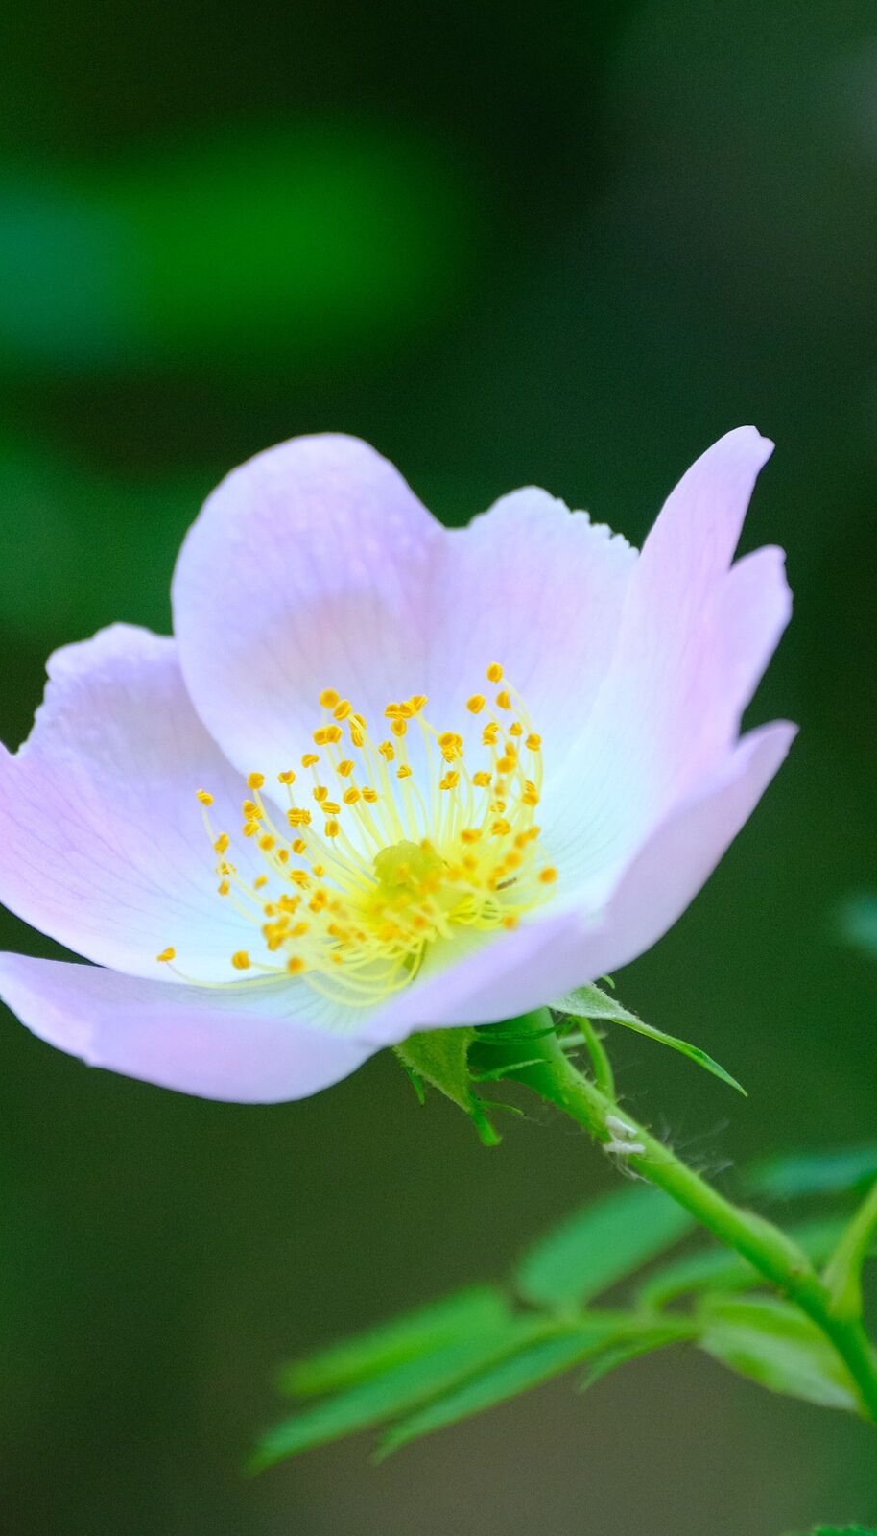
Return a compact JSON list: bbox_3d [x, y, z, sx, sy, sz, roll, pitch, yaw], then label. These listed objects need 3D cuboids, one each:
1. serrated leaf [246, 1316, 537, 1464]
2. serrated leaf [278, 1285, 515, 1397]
[{"bbox_3d":[-0.003,0.038,1.400,0.019,0.002,0.009,-25,4,12],"label":"serrated leaf"},{"bbox_3d":[-0.003,0.035,1.408,0.015,0.002,0.009,-21,6,15],"label":"serrated leaf"}]

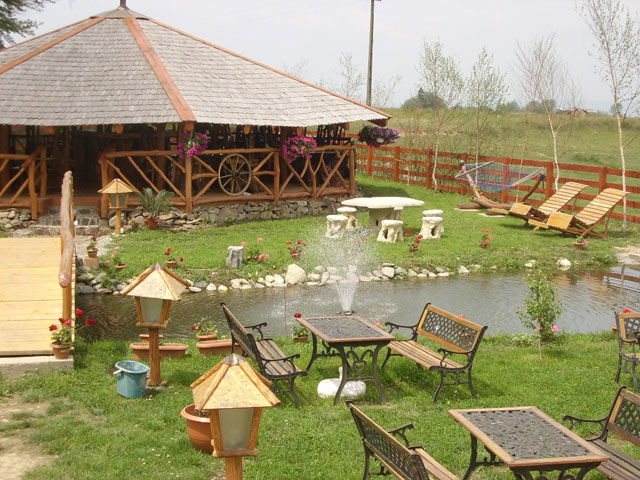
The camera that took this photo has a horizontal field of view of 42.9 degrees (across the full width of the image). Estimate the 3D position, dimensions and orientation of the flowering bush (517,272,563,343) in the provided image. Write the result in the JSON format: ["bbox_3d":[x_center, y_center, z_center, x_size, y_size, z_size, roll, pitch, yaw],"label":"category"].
[{"bbox_3d":[2.983,0.917,11.057,0.600,0.950,0.600,1,8,0],"label":"flowering bush"}]

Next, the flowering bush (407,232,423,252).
[{"bbox_3d":[1.966,0.031,16.865,0.330,0.400,0.310,1,8,0],"label":"flowering bush"}]

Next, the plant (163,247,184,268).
[{"bbox_3d":[-2.494,0.297,13.800,0.340,0.330,0.300,1,8,0],"label":"plant"}]

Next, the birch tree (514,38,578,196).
[{"bbox_3d":[7.215,-3.855,26.028,1.860,5.500,1.730,1,8,0],"label":"birch tree"}]

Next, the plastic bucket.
[{"bbox_3d":[-1.947,1.463,8.413,0.340,0.280,0.340,1,8,0],"label":"plastic bucket"}]

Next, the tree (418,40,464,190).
[{"bbox_3d":[3.938,-3.998,26.185,1.500,4.750,1.500,3,8,8],"label":"tree"}]

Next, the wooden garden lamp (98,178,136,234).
[{"bbox_3d":[-4.594,-0.765,18.500,0.630,1.270,0.630,7,10,33],"label":"wooden garden lamp"}]

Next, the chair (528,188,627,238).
[{"bbox_3d":[5.652,-0.567,17.753,1.950,1.000,0.720,-1,8,-20],"label":"chair"}]

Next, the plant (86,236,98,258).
[{"bbox_3d":[-4.186,0.138,14.969,0.220,0.400,0.220,1,8,0],"label":"plant"}]

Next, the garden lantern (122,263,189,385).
[{"bbox_3d":[-1.726,0.902,8.615,0.600,1.340,0.600,2,8,3],"label":"garden lantern"}]

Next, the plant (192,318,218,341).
[{"bbox_3d":[-1.454,1.167,10.347,0.340,0.320,0.300,1,8,-8],"label":"plant"}]

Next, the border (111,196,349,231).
[{"bbox_3d":[-2.016,-0.789,21.641,7.158,0.750,0.700,-4,10,-39],"label":"border"}]

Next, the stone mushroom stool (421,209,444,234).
[{"bbox_3d":[2.732,-0.456,19.495,0.500,0.460,0.500,3,8,8],"label":"stone mushroom stool"}]

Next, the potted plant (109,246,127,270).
[{"bbox_3d":[-3.671,0.325,14.785,0.320,0.410,0.300,0,8,-14],"label":"potted plant"}]

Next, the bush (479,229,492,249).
[{"bbox_3d":[3.496,-0.045,17.126,0.300,0.410,0.300,3,8,11],"label":"bush"}]

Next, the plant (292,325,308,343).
[{"bbox_3d":[-0.252,1.218,10.600,0.210,0.210,0.200,1,8,0],"label":"plant"}]

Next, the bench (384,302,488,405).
[{"bbox_3d":[1.219,1.210,9.089,0.630,0.770,1.280,-1,8,-21],"label":"bench"}]

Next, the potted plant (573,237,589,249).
[{"bbox_3d":[5.128,0.049,16.000,0.290,0.210,0.280,1,8,0],"label":"potted plant"}]

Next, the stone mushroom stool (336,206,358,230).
[{"bbox_3d":[0.602,-0.470,17.800,0.460,0.440,0.460,1,8,0],"label":"stone mushroom stool"}]

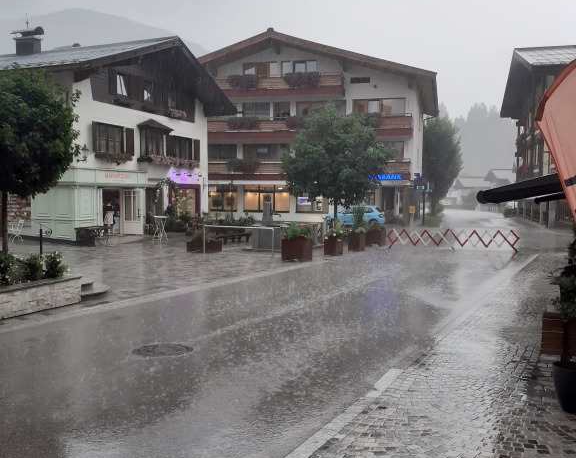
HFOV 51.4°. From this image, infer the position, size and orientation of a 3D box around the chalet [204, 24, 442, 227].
[{"bbox_3d":[1.392,-7.918,52.236,22.900,14.000,20.000,2,4,15],"label":"chalet"}]

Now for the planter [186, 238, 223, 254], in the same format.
[{"bbox_3d":[-3.050,0.635,22.098,0.900,0.390,0.880,2,4,27],"label":"planter"}]

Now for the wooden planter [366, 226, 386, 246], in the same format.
[{"bbox_3d":[3.489,0.341,23.979,0.710,0.680,0.630,3,5,29],"label":"wooden planter"}]

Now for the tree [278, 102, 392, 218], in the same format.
[{"bbox_3d":[2.288,-2.595,27.886,5.000,6.400,5.000,2,4,15],"label":"tree"}]

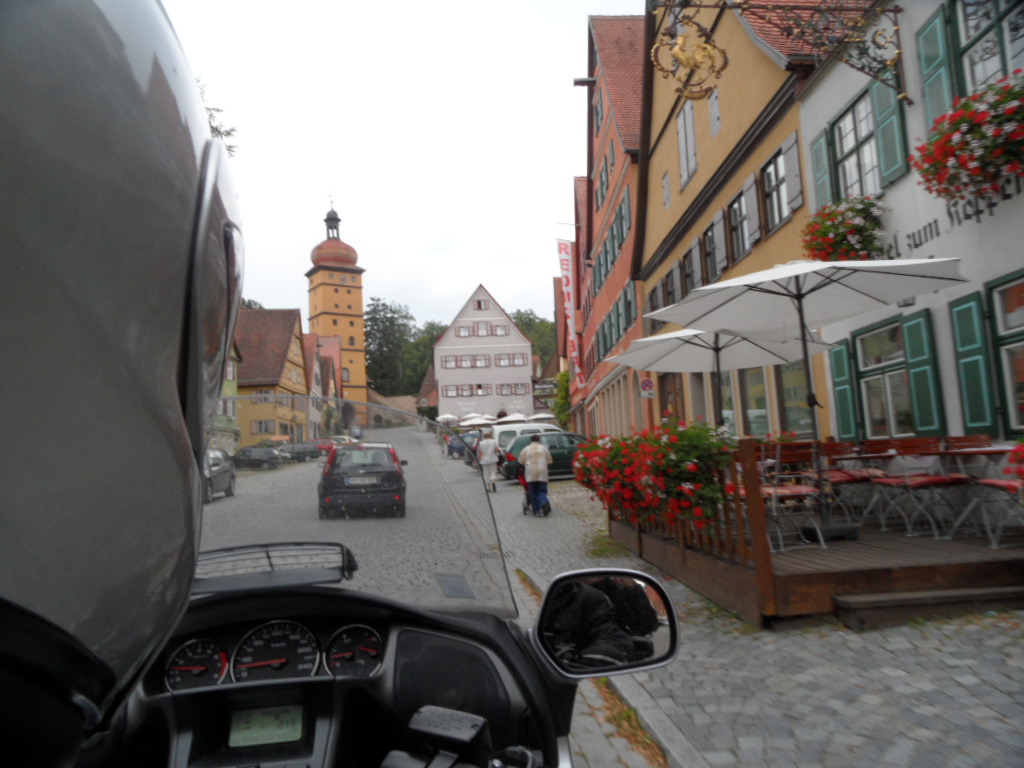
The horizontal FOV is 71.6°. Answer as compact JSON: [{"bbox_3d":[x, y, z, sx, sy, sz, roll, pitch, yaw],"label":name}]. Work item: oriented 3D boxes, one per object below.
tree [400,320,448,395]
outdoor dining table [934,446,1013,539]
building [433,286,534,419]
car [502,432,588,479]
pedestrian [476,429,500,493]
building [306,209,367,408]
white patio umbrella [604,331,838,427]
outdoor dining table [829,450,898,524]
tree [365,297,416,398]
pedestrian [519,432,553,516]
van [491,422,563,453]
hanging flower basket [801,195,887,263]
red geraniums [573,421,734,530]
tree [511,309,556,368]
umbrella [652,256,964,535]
[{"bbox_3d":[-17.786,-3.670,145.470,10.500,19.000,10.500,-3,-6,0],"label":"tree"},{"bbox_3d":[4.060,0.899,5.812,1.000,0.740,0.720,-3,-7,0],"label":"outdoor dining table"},{"bbox_3d":[-3.264,-2.498,87.866,11.400,16.026,14.000,-3,-6,-2],"label":"building"},{"bbox_3d":[1.969,2.307,22.775,4.400,1.500,1.750,-2,-7,-5],"label":"car"},{"bbox_3d":[-0.565,2.106,19.099,0.550,1.630,0.420,-3,-6,0],"label":"pedestrian"},{"bbox_3d":[-29.366,-10.935,119.147,7.600,36.837,7.600,1,-8,-32],"label":"building"},{"bbox_3d":[2.769,0.500,9.338,2.850,2.470,2.850,-2,-7,-8],"label":"white patio umbrella"},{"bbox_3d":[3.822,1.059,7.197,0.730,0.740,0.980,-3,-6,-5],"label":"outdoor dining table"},{"bbox_3d":[-23.465,-5.380,135.121,10.500,23.000,10.500,-3,-6,0],"label":"tree"},{"bbox_3d":[0.520,1.948,15.063,0.620,1.710,0.450,-3,-6,1],"label":"pedestrian"},{"bbox_3d":[1.498,2.257,25.778,4.150,1.780,1.750,-3,-6,-4],"label":"van"},{"bbox_3d":[3.884,-1.806,8.498,0.620,0.840,1.020,-3,-6,-5],"label":"hanging flower basket"},{"bbox_3d":[1.240,0.889,7.200,0.600,0.800,3.600,-2,-7,-5],"label":"red geraniums"},{"bbox_3d":[4.517,-5.013,130.222,10.000,18.000,10.000,-3,-6,0],"label":"tree"},{"bbox_3d":[2.877,0.116,6.860,2.950,2.645,2.950,-3,-6,-5],"label":"umbrella"}]

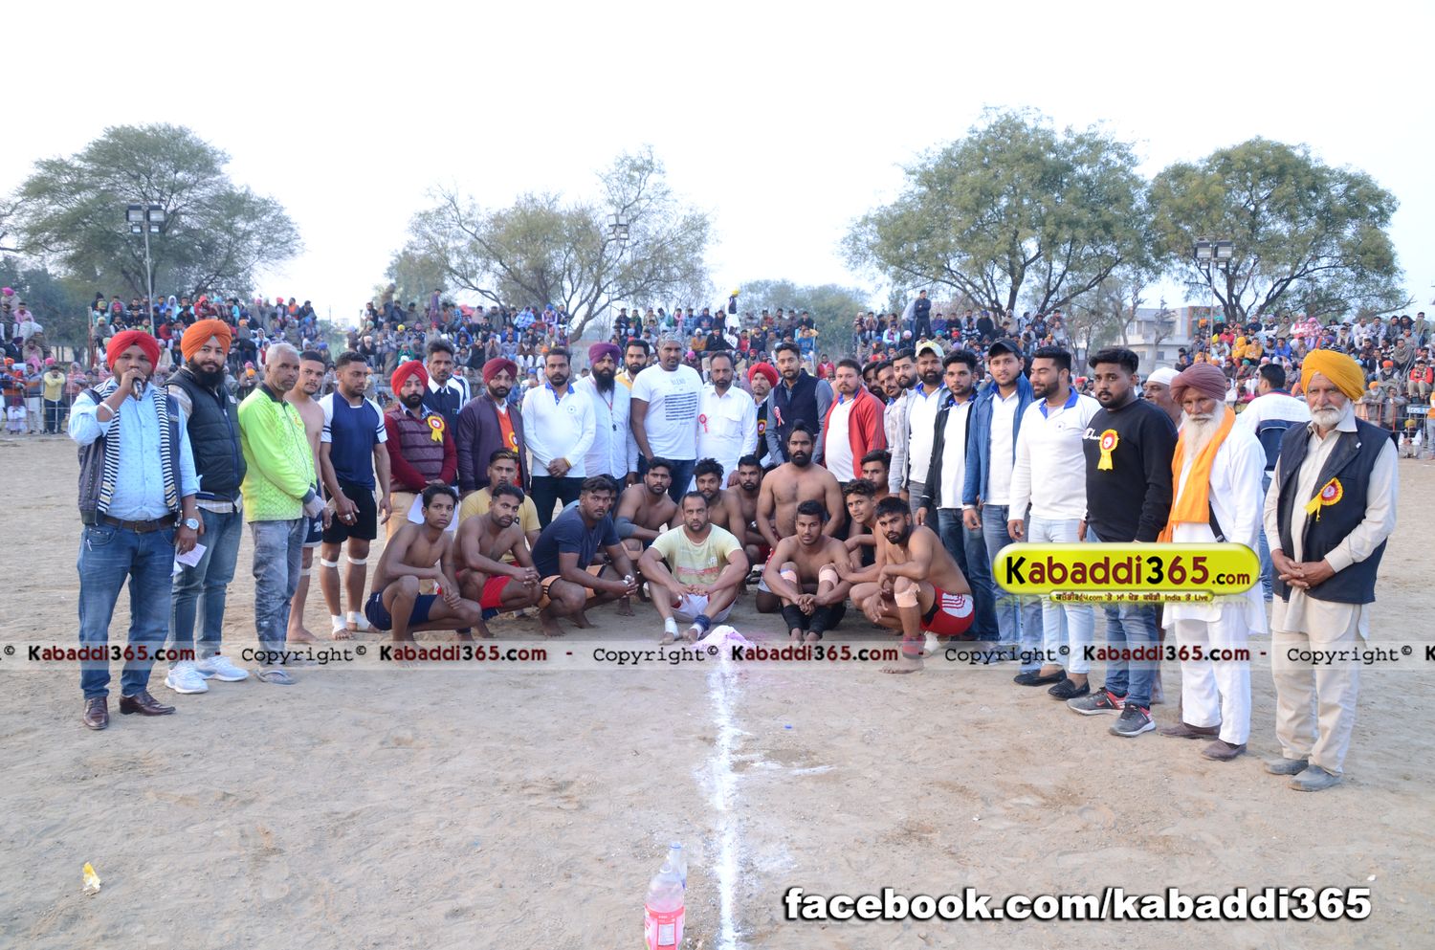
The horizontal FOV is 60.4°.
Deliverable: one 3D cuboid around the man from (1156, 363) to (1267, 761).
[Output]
[{"bbox_3d":[2.157,0.361,5.398,0.380,1.698,0.520,-2,5,-36],"label":"man"}]

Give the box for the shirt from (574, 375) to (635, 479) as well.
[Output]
[{"bbox_3d":[-0.804,-0.340,8.800,0.460,0.741,0.270,-1,5,-14],"label":"shirt"}]

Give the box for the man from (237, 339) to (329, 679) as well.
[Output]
[{"bbox_3d":[-2.251,0.192,6.415,0.400,1.731,0.480,3,5,28],"label":"man"}]

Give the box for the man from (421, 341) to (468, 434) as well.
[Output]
[{"bbox_3d":[-1.853,-0.020,8.300,0.490,1.795,0.310,0,5,-10],"label":"man"}]

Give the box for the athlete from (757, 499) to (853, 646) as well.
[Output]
[{"bbox_3d":[0.548,0.589,7.547,0.540,0.865,0.780,2,4,8],"label":"athlete"}]

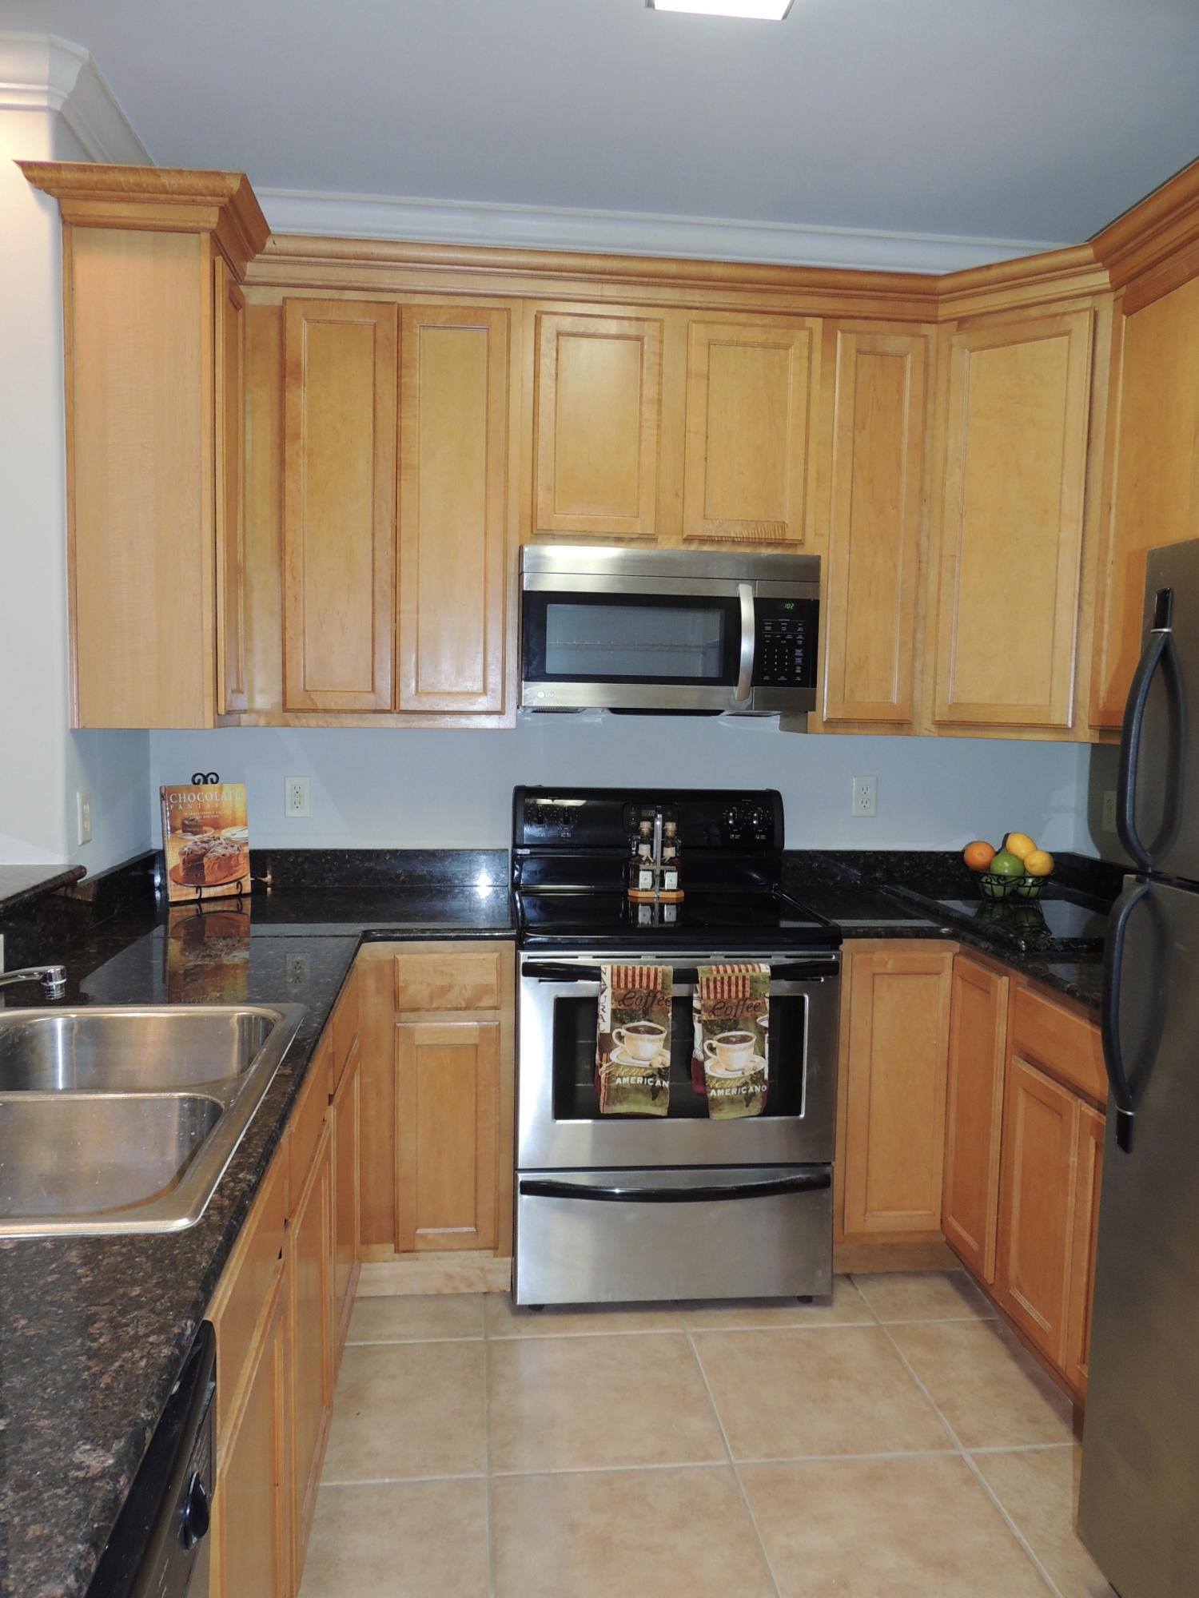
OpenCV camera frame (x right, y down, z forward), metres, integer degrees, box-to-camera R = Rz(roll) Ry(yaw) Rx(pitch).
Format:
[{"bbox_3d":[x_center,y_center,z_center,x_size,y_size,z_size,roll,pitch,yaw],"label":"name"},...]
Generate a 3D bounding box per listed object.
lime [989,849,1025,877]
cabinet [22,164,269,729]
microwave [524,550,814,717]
[{"bbox_3d":[1.064,0.175,2.896,0.088,0.085,0.088,0,4,-6],"label":"lime"},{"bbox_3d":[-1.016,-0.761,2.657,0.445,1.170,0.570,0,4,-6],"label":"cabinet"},{"bbox_3d":[0.164,-0.433,2.970,0.758,0.408,0.400,0,4,-6],"label":"microwave"}]

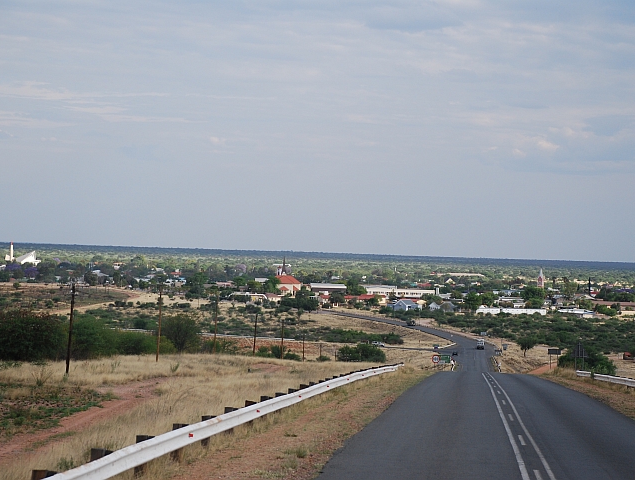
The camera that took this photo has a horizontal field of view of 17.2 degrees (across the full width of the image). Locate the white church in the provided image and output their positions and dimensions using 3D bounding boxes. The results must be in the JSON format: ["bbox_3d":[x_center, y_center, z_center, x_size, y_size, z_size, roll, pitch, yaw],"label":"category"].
[{"bbox_3d":[-266.790,13.520,1900.000,23.000,24.000,26.000,2,0,-30],"label":"white church"}]

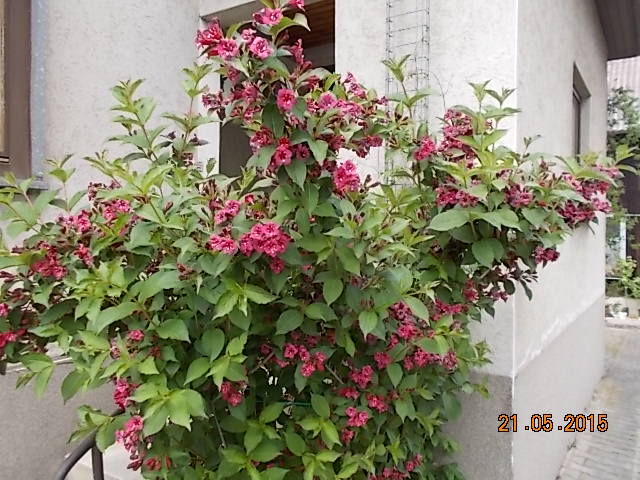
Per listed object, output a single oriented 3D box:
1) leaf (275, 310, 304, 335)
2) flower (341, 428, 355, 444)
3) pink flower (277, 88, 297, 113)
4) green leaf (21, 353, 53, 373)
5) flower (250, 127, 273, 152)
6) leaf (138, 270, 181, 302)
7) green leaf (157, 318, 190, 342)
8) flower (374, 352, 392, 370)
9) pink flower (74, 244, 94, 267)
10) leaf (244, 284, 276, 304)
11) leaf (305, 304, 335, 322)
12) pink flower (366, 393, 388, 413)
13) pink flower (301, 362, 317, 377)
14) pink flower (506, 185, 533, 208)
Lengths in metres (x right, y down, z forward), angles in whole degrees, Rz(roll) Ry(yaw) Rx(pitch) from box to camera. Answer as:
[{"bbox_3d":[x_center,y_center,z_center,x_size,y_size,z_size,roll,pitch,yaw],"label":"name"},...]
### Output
[{"bbox_3d":[-0.081,0.226,1.530,0.074,0.067,0.035,0,0,-3],"label":"leaf"},{"bbox_3d":[0.074,0.531,1.500,0.038,0.043,0.036,0,-4,3],"label":"flower"},{"bbox_3d":[-0.082,-0.340,1.350,0.046,0.056,0.041,0,0,-2],"label":"pink flower"},{"bbox_3d":[-0.843,0.364,1.650,0.091,0.058,0.040,0,0,-27],"label":"green leaf"},{"bbox_3d":[-0.155,-0.266,1.470,0.057,0.067,0.055,0,1,-6],"label":"flower"},{"bbox_3d":[-0.385,0.112,1.330,0.096,0.073,0.060,0,0,-4],"label":"leaf"},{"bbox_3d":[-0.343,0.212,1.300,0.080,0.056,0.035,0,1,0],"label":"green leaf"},{"bbox_3d":[0.183,0.350,1.600,0.050,0.050,0.045,0,1,7],"label":"flower"},{"bbox_3d":[-0.730,0.048,1.720,0.059,0.066,0.045,0,0,-23],"label":"pink flower"},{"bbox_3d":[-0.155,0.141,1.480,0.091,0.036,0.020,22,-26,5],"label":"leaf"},{"bbox_3d":[0.003,0.208,1.550,0.097,0.041,0.020,16,-27,8],"label":"leaf"},{"bbox_3d":[0.150,0.425,1.450,0.055,0.050,0.044,0,0,3],"label":"pink flower"},{"bbox_3d":[-0.033,0.366,1.570,0.043,0.038,0.035,0,0,-1],"label":"pink flower"},{"bbox_3d":[0.557,-0.122,1.550,0.073,0.067,0.055,0,-9,10],"label":"pink flower"}]

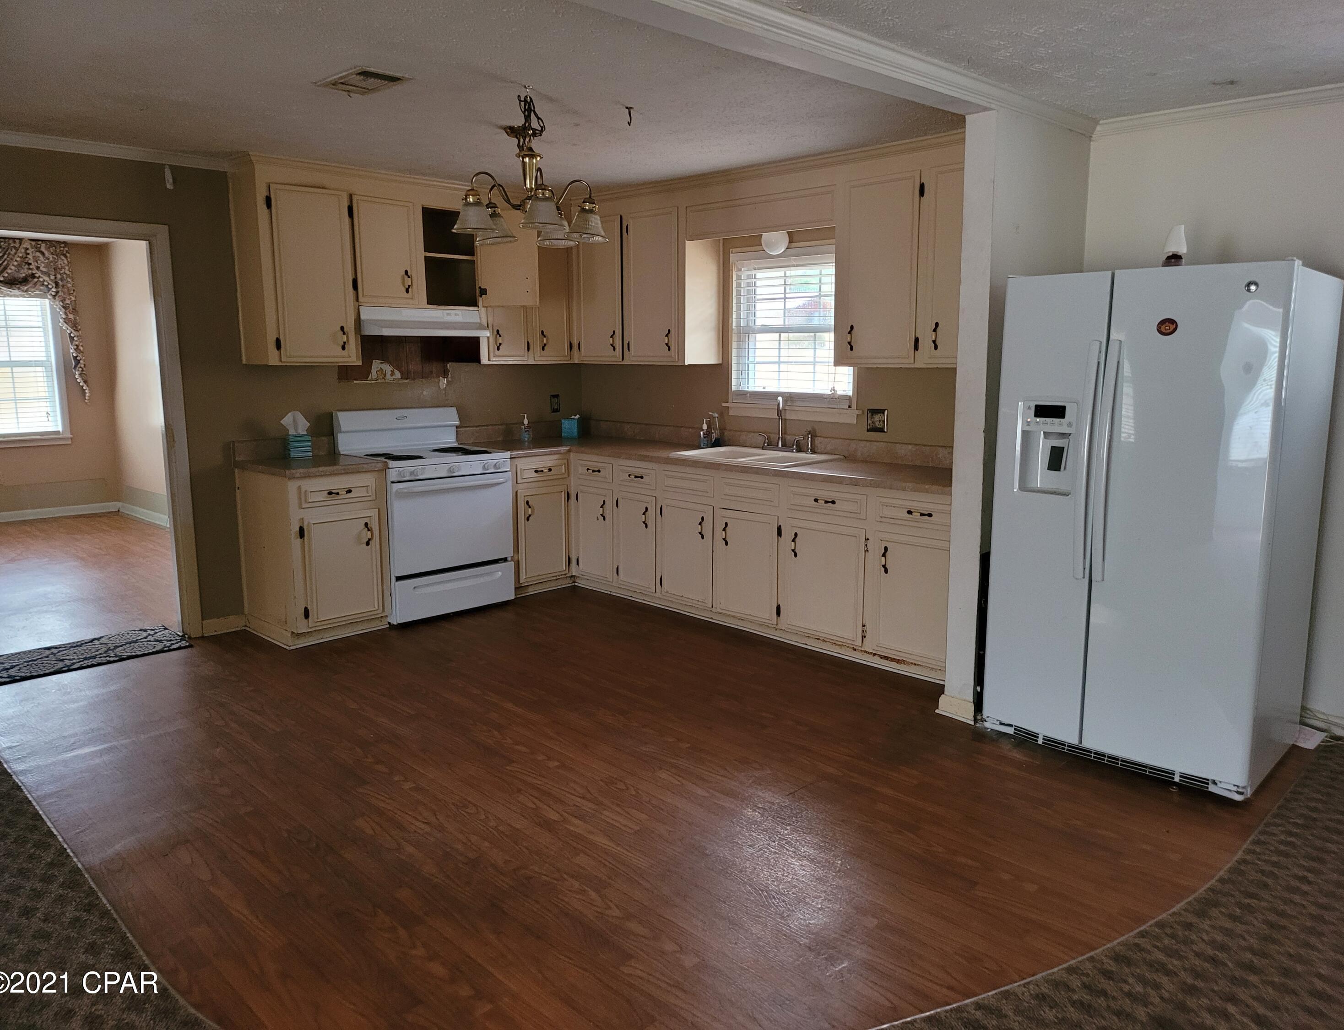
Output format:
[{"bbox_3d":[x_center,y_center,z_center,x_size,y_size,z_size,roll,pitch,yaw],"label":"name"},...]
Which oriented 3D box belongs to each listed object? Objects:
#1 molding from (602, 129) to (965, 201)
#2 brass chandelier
[{"bbox_3d":[0.457,-1.793,5.372,0.052,0.055,2.880,-9,13,-44],"label":"molding"},{"bbox_3d":[-0.522,-1.274,3.804,0.577,0.518,0.577,0,9,0],"label":"brass chandelier"}]

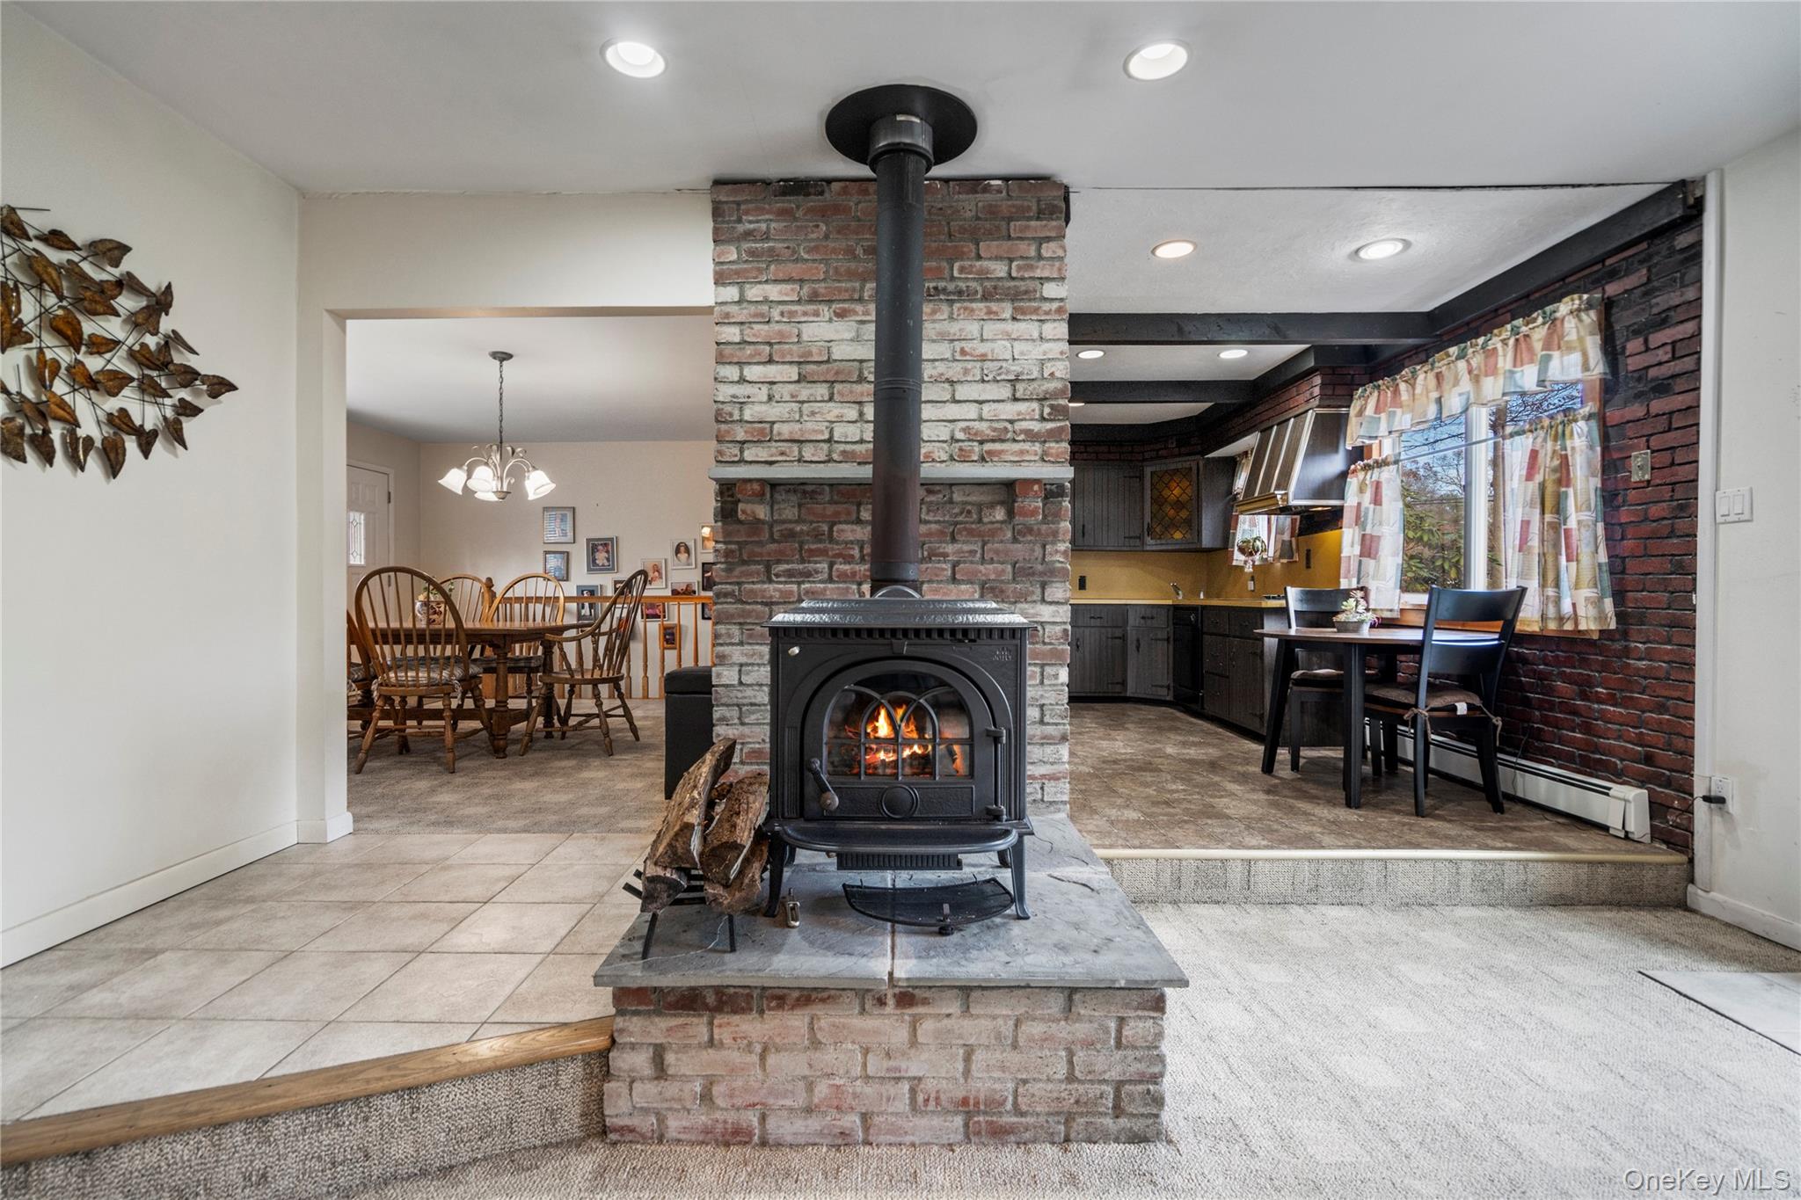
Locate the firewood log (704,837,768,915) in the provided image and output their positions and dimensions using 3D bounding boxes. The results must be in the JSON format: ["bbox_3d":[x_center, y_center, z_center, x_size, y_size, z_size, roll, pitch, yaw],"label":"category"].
[{"bbox_3d":[-0.357,0.605,1.930,0.120,0.110,0.380,0,7,1],"label":"firewood log"}]

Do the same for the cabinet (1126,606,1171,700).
[{"bbox_3d":[2.161,0.442,6.756,0.370,0.790,0.580,1,1,28],"label":"cabinet"}]

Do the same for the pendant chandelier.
[{"bbox_3d":[-2.440,-1.060,4.900,0.700,0.910,0.700,0,1,0],"label":"pendant chandelier"}]

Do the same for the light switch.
[{"bbox_3d":[2.842,-0.324,2.743,0.010,0.122,0.121,0,1,1],"label":"light switch"}]

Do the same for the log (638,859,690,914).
[{"bbox_3d":[-0.513,0.628,1.930,0.100,0.095,0.380,0,5,1],"label":"log"}]

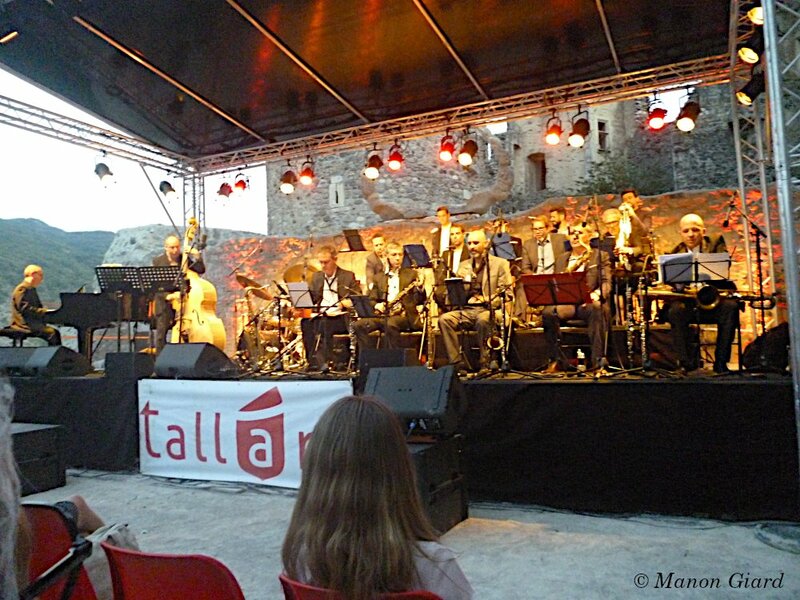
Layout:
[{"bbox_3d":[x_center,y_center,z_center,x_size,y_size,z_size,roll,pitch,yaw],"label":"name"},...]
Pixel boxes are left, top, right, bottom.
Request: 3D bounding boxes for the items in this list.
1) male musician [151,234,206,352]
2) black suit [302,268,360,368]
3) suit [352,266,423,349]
[{"bbox_3d":[-2.721,0.043,7.950,0.640,1.720,0.460,-1,-3,-18],"label":"male musician"},{"bbox_3d":[-0.720,0.181,6.700,0.550,1.040,0.700,-4,-3,24],"label":"black suit"},{"bbox_3d":[-0.106,0.177,6.550,0.580,1.000,0.700,-4,-3,29],"label":"suit"}]

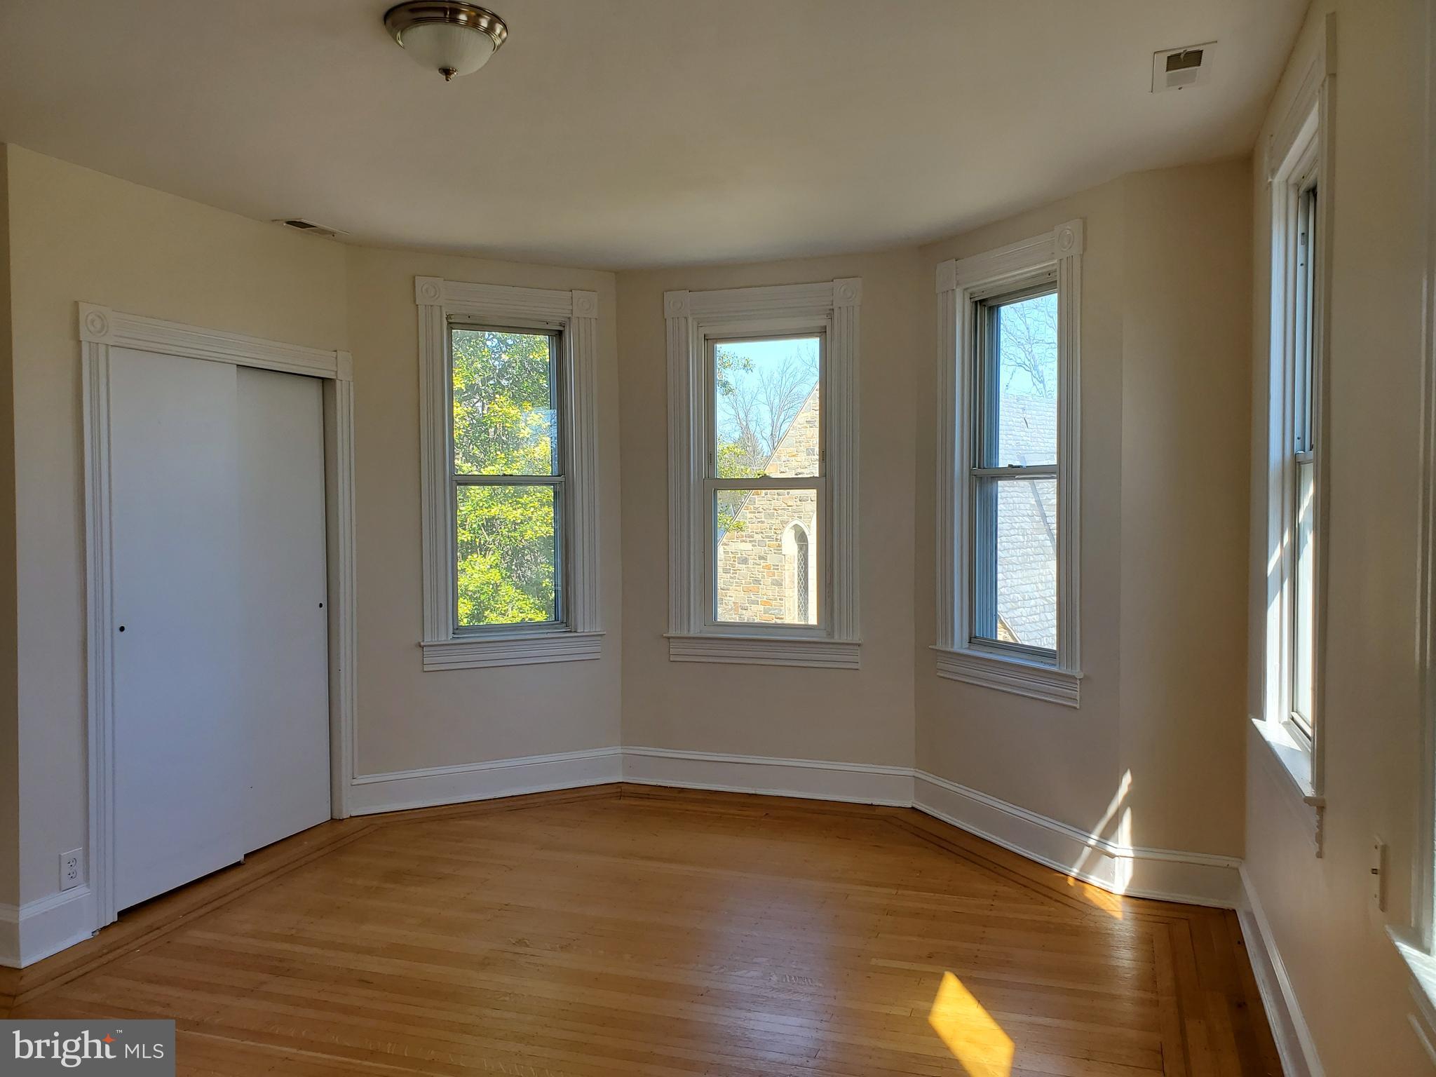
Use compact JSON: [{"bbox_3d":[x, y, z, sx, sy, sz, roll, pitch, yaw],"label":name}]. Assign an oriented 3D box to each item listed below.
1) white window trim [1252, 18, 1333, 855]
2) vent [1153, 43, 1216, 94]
[{"bbox_3d":[1.453,-0.224,2.727,0.130,1.817,0.890,0,2,20],"label":"white window trim"},{"bbox_3d":[1.253,-1.256,2.908,0.148,0.020,0.300,0,2,20],"label":"vent"}]

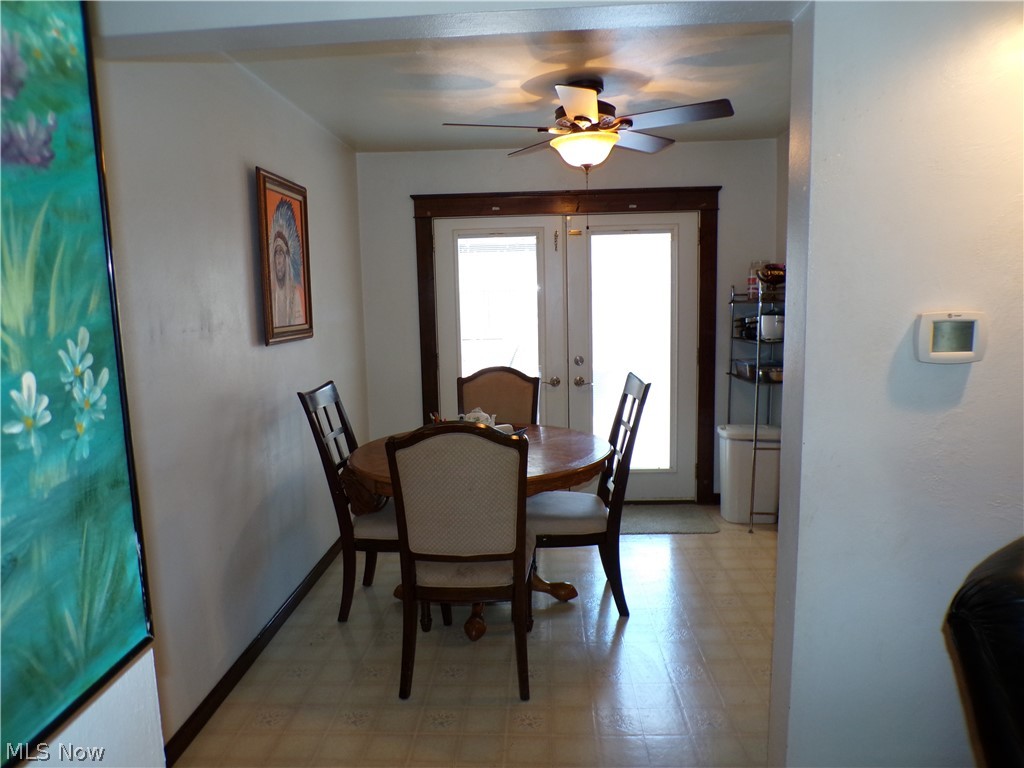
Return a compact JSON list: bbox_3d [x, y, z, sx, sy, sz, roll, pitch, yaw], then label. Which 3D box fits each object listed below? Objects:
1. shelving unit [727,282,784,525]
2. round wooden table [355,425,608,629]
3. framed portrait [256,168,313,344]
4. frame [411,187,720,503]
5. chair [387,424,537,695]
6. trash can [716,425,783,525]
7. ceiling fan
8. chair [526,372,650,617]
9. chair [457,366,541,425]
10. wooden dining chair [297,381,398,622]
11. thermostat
[{"bbox_3d":[1.594,0.123,4.531,0.316,1.520,0.579,-1,7,3],"label":"shelving unit"},{"bbox_3d":[-0.147,0.682,3.514,1.246,0.758,1.246,-1,7,3],"label":"round wooden table"},{"bbox_3d":[-1.071,-0.587,3.393,0.030,0.769,0.579,-1,7,3],"label":"framed portrait"},{"bbox_3d":[0.376,-0.210,4.841,2.057,2.157,0.090,-1,7,3],"label":"frame"},{"bbox_3d":[-0.177,0.615,2.827,0.519,1.069,0.662,-1,7,3],"label":"chair"},{"bbox_3d":[1.537,0.579,4.593,0.421,0.602,0.278,-1,7,3],"label":"trash can"},{"bbox_3d":[0.331,-1.189,3.256,1.309,0.372,1.309,-1,7,3],"label":"ceiling fan"},{"bbox_3d":[0.326,0.513,3.449,0.640,1.087,0.474,-2,7,-1],"label":"chair"},{"bbox_3d":[-0.076,0.469,3.931,0.512,1.069,0.647,-1,7,3],"label":"chair"},{"bbox_3d":[-0.607,0.542,3.400,0.655,1.087,0.474,0,7,7],"label":"wooden dining chair"},{"bbox_3d":[0.954,-0.101,1.544,0.145,0.115,0.027,-1,7,3],"label":"thermostat"}]

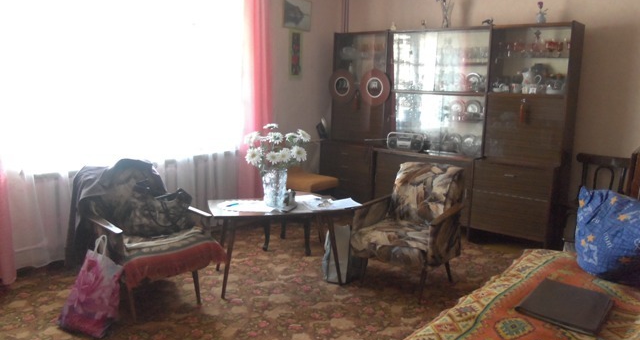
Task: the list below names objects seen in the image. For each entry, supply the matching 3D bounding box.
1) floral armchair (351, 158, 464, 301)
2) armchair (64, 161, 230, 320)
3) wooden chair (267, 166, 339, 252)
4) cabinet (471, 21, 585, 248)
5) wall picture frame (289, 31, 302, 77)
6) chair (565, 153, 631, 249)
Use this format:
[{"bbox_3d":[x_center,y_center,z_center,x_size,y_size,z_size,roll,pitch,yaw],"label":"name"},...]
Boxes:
[{"bbox_3d":[0.668,0.408,3.671,0.606,0.781,0.642,9,14,38],"label":"floral armchair"},{"bbox_3d":[-1.119,0.427,3.431,0.628,0.796,0.788,-9,14,-40],"label":"armchair"},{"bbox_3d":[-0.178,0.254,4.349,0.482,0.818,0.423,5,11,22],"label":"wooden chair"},{"bbox_3d":[1.761,-0.278,4.446,0.675,1.869,0.511,9,14,39],"label":"cabinet"},{"bbox_3d":[-0.239,-1.179,5.298,0.020,0.445,0.197,9,14,39],"label":"wall picture frame"},{"bbox_3d":[2.178,0.321,4.128,0.409,0.818,0.438,9,14,39],"label":"chair"}]

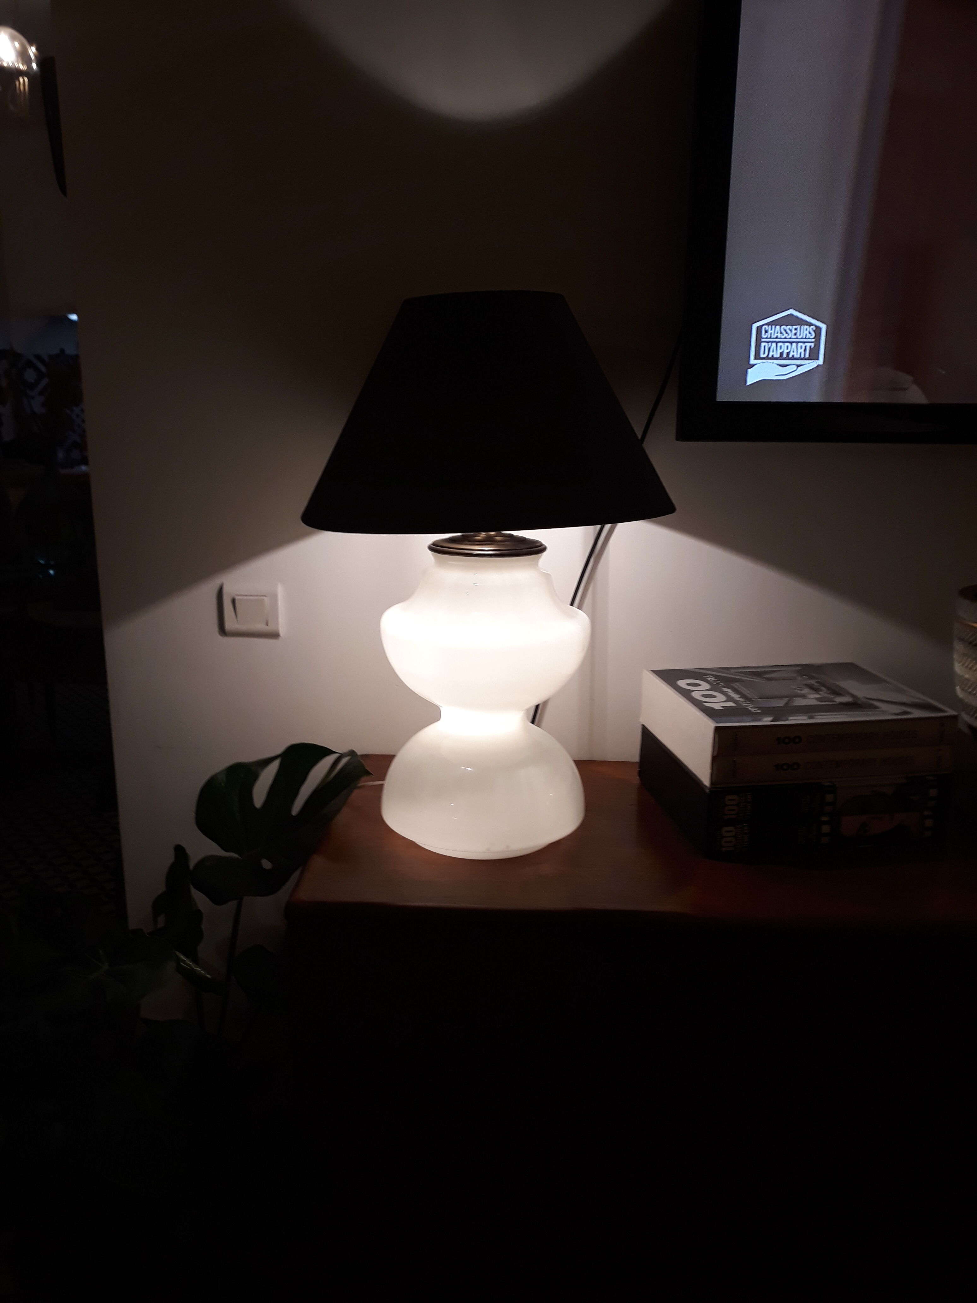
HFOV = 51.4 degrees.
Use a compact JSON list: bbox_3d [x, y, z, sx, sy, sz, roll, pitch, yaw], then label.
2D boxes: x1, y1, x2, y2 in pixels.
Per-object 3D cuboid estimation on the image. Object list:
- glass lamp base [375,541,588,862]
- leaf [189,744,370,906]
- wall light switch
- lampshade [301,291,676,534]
[{"bbox_3d":[-0.004,0.052,1.224,0.252,0.342,0.252,1,14,2],"label":"glass lamp base"},{"bbox_3d":[-0.266,0.222,1.300,0.233,0.198,0.119,1,14,2],"label":"leaf"},{"bbox_3d":[-0.338,-0.060,1.455,0.083,0.081,0.013,1,14,2],"label":"wall light switch"},{"bbox_3d":[-0.002,-0.272,1.147,0.428,0.238,0.428,0,13,2],"label":"lampshade"}]

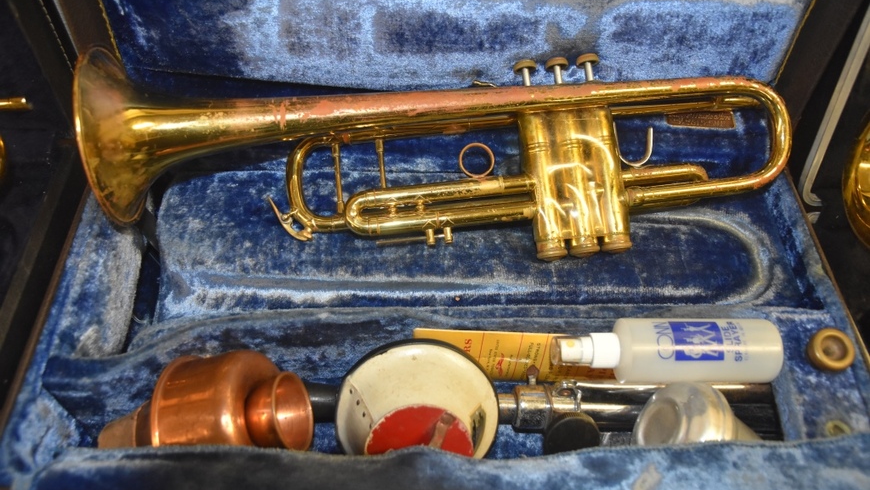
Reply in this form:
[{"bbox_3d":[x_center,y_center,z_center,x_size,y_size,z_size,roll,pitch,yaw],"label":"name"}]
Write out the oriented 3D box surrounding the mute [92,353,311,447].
[{"bbox_3d":[-0.153,0.115,0.416,0.146,0.087,0.087,-12,56,16],"label":"mute"}]

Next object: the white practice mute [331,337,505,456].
[{"bbox_3d":[-0.011,0.109,0.393,0.106,0.078,0.106,0,87,0],"label":"white practice mute"}]

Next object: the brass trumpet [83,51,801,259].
[{"bbox_3d":[0.025,-0.070,0.463,0.482,0.119,0.175,-6,83,-6],"label":"brass trumpet"}]

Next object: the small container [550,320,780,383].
[{"bbox_3d":[0.140,0.064,0.395,0.141,0.039,0.039,0,65,0],"label":"small container"}]

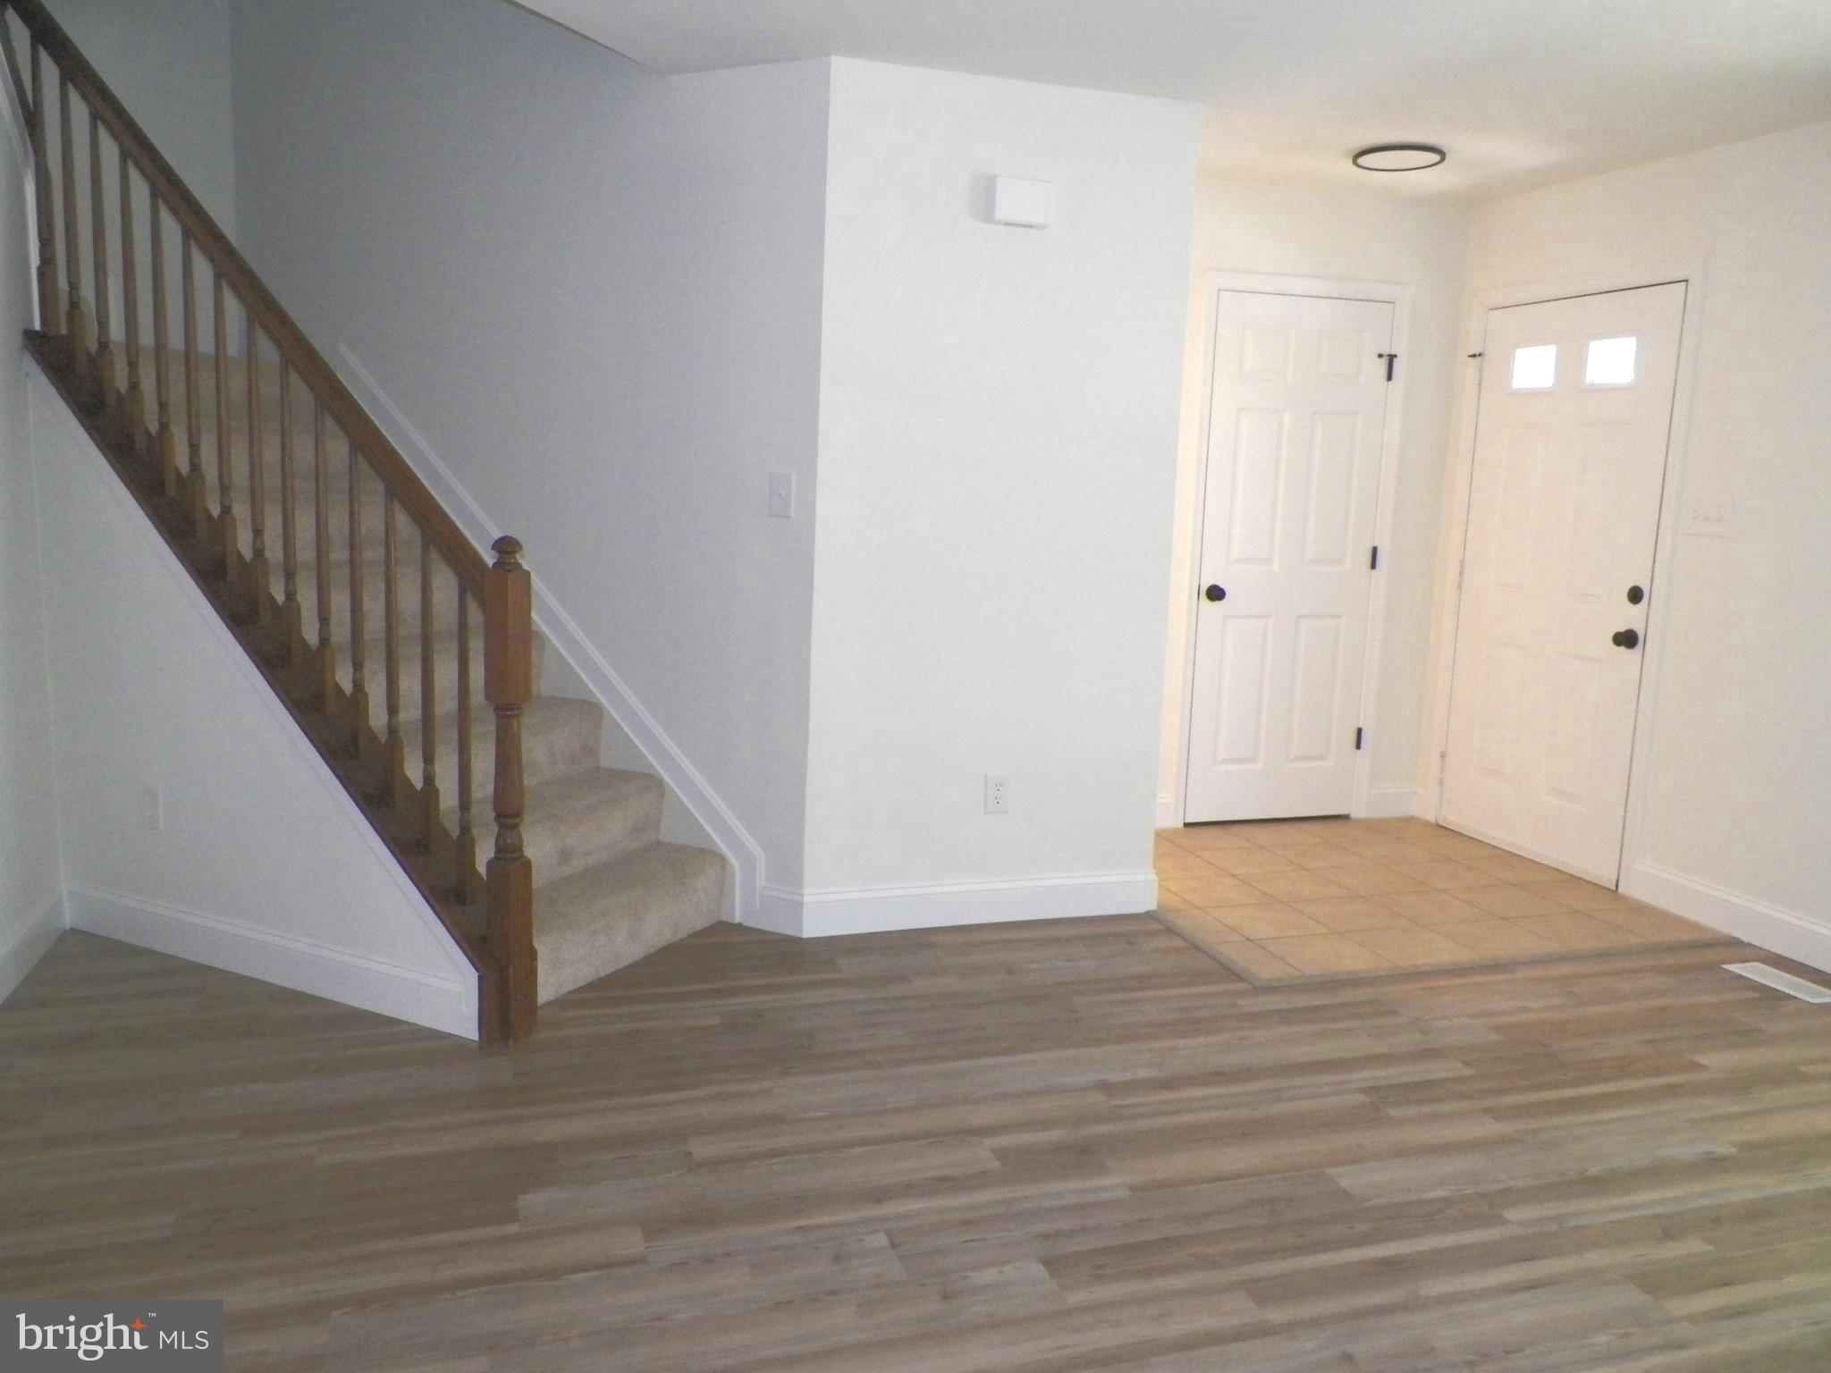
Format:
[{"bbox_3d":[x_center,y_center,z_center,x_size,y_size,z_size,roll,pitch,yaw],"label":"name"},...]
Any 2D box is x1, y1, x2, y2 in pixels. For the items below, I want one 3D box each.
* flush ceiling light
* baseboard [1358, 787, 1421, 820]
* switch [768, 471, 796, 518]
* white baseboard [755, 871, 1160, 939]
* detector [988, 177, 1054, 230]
[{"bbox_3d":[1.569,-1.725,4.290,0.298,0.030,0.298,-1,10,-17],"label":"flush ceiling light"},{"bbox_3d":[1.971,0.485,5.472,0.235,0.130,0.018,-1,10,-17],"label":"baseboard"},{"bbox_3d":[-0.378,-0.538,3.724,0.074,0.120,0.015,6,10,23],"label":"switch"},{"bbox_3d":[0.157,0.654,4.063,1.265,0.133,0.120,-1,10,-17],"label":"white baseboard"},{"bbox_3d":[0.295,-1.348,3.688,0.164,0.120,0.050,-1,10,-17],"label":"detector"}]

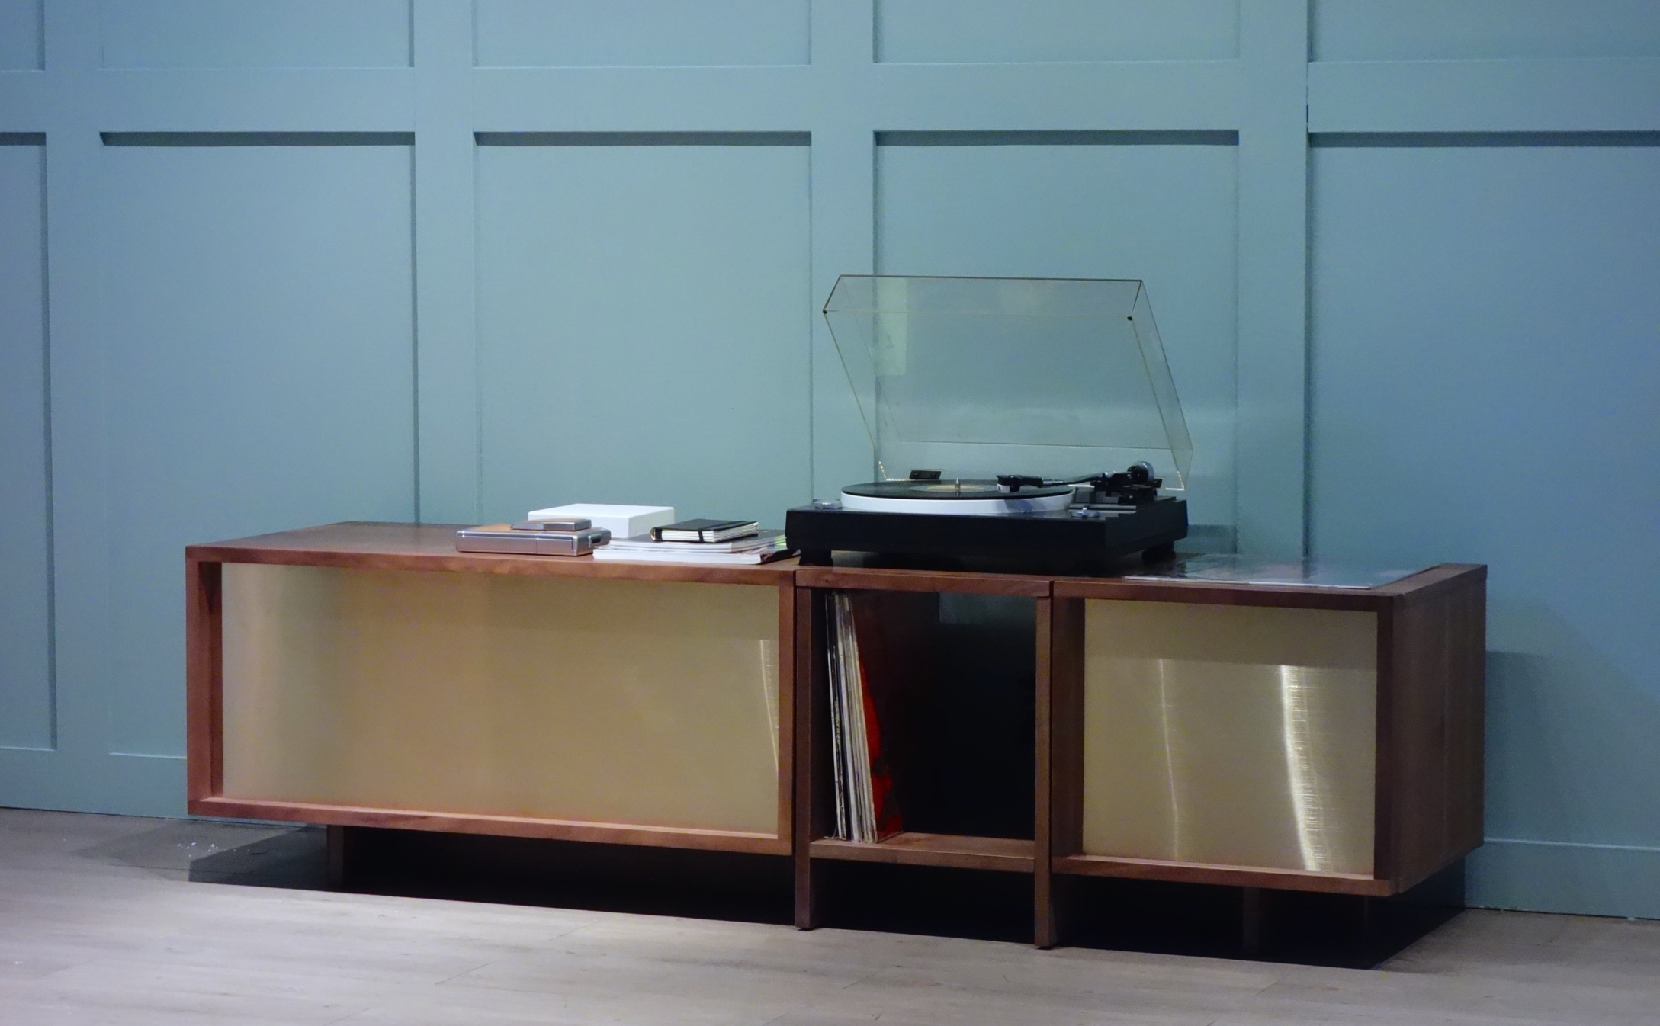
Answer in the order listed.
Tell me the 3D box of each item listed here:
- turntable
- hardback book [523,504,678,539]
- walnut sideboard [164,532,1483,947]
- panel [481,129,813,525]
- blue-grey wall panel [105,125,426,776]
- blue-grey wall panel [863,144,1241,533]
[{"bbox_3d":[0.216,-0.121,5.787,0.429,0.367,0.377,2,5,23],"label":"turntable"},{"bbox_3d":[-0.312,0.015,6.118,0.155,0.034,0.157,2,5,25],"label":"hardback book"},{"bbox_3d":[-0.009,0.283,5.893,1.673,0.456,0.431,2,5,23],"label":"walnut sideboard"},{"bbox_3d":[-0.258,-0.072,6.218,0.515,0.912,0.020,2,5,23],"label":"panel"},{"bbox_3d":[-0.819,-0.092,6.455,0.518,0.912,0.020,2,5,23],"label":"blue-grey wall panel"},{"bbox_3d":[0.300,-0.052,5.983,0.516,0.912,0.020,2,5,23],"label":"blue-grey wall panel"}]

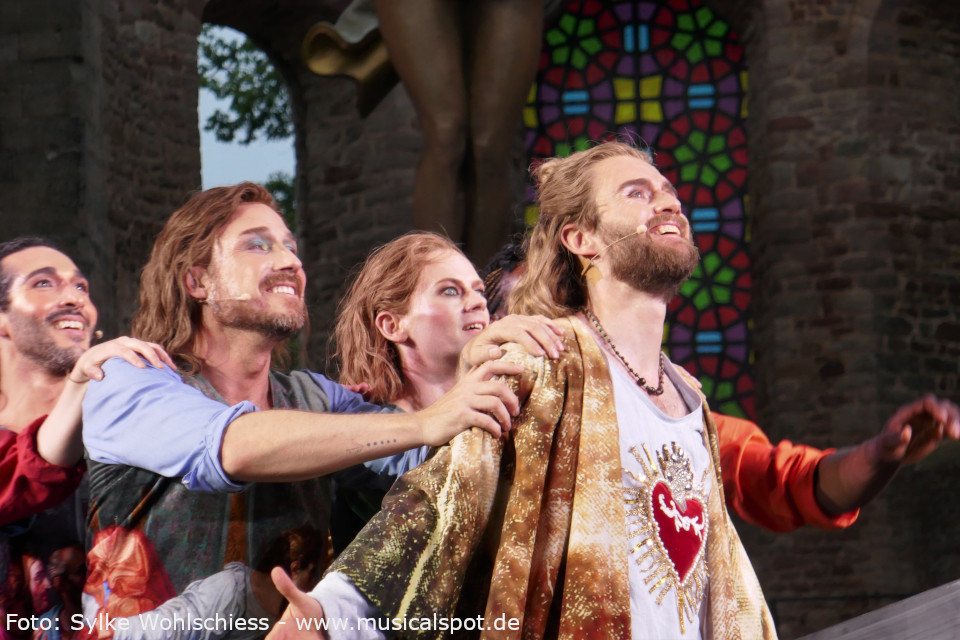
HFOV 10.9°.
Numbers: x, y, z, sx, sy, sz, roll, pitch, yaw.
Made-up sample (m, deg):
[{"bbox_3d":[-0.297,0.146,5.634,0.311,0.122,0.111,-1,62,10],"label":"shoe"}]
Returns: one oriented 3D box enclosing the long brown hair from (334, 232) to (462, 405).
[{"bbox_3d":[-0.144,-0.001,9.100,0.230,0.310,0.200,-10,-9,33],"label":"long brown hair"}]

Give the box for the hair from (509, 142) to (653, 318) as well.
[{"bbox_3d":[0.172,-0.150,8.400,0.240,0.290,0.200,-17,-13,32],"label":"hair"}]

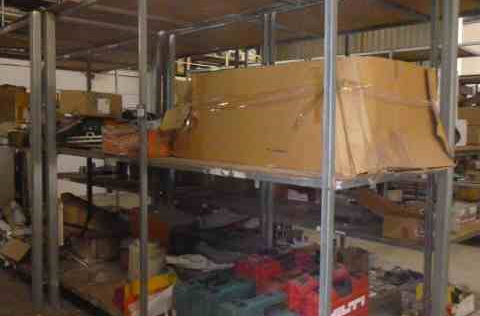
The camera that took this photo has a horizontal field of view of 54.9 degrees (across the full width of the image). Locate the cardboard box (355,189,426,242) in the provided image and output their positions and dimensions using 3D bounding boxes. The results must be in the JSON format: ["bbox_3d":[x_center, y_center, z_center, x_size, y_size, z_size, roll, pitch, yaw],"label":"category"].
[{"bbox_3d":[1.946,0.757,5.859,0.500,0.470,0.600,-3,6,-43],"label":"cardboard box"}]

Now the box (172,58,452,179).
[{"bbox_3d":[0.428,-0.213,2.660,1.080,0.500,1.080,-3,6,-43],"label":"box"}]

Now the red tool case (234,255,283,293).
[{"bbox_3d":[0.148,0.907,3.320,0.400,0.350,0.130,-3,6,-43],"label":"red tool case"}]

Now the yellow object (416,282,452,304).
[{"bbox_3d":[1.399,0.965,3.303,0.240,0.130,0.150,-3,6,-43],"label":"yellow object"}]

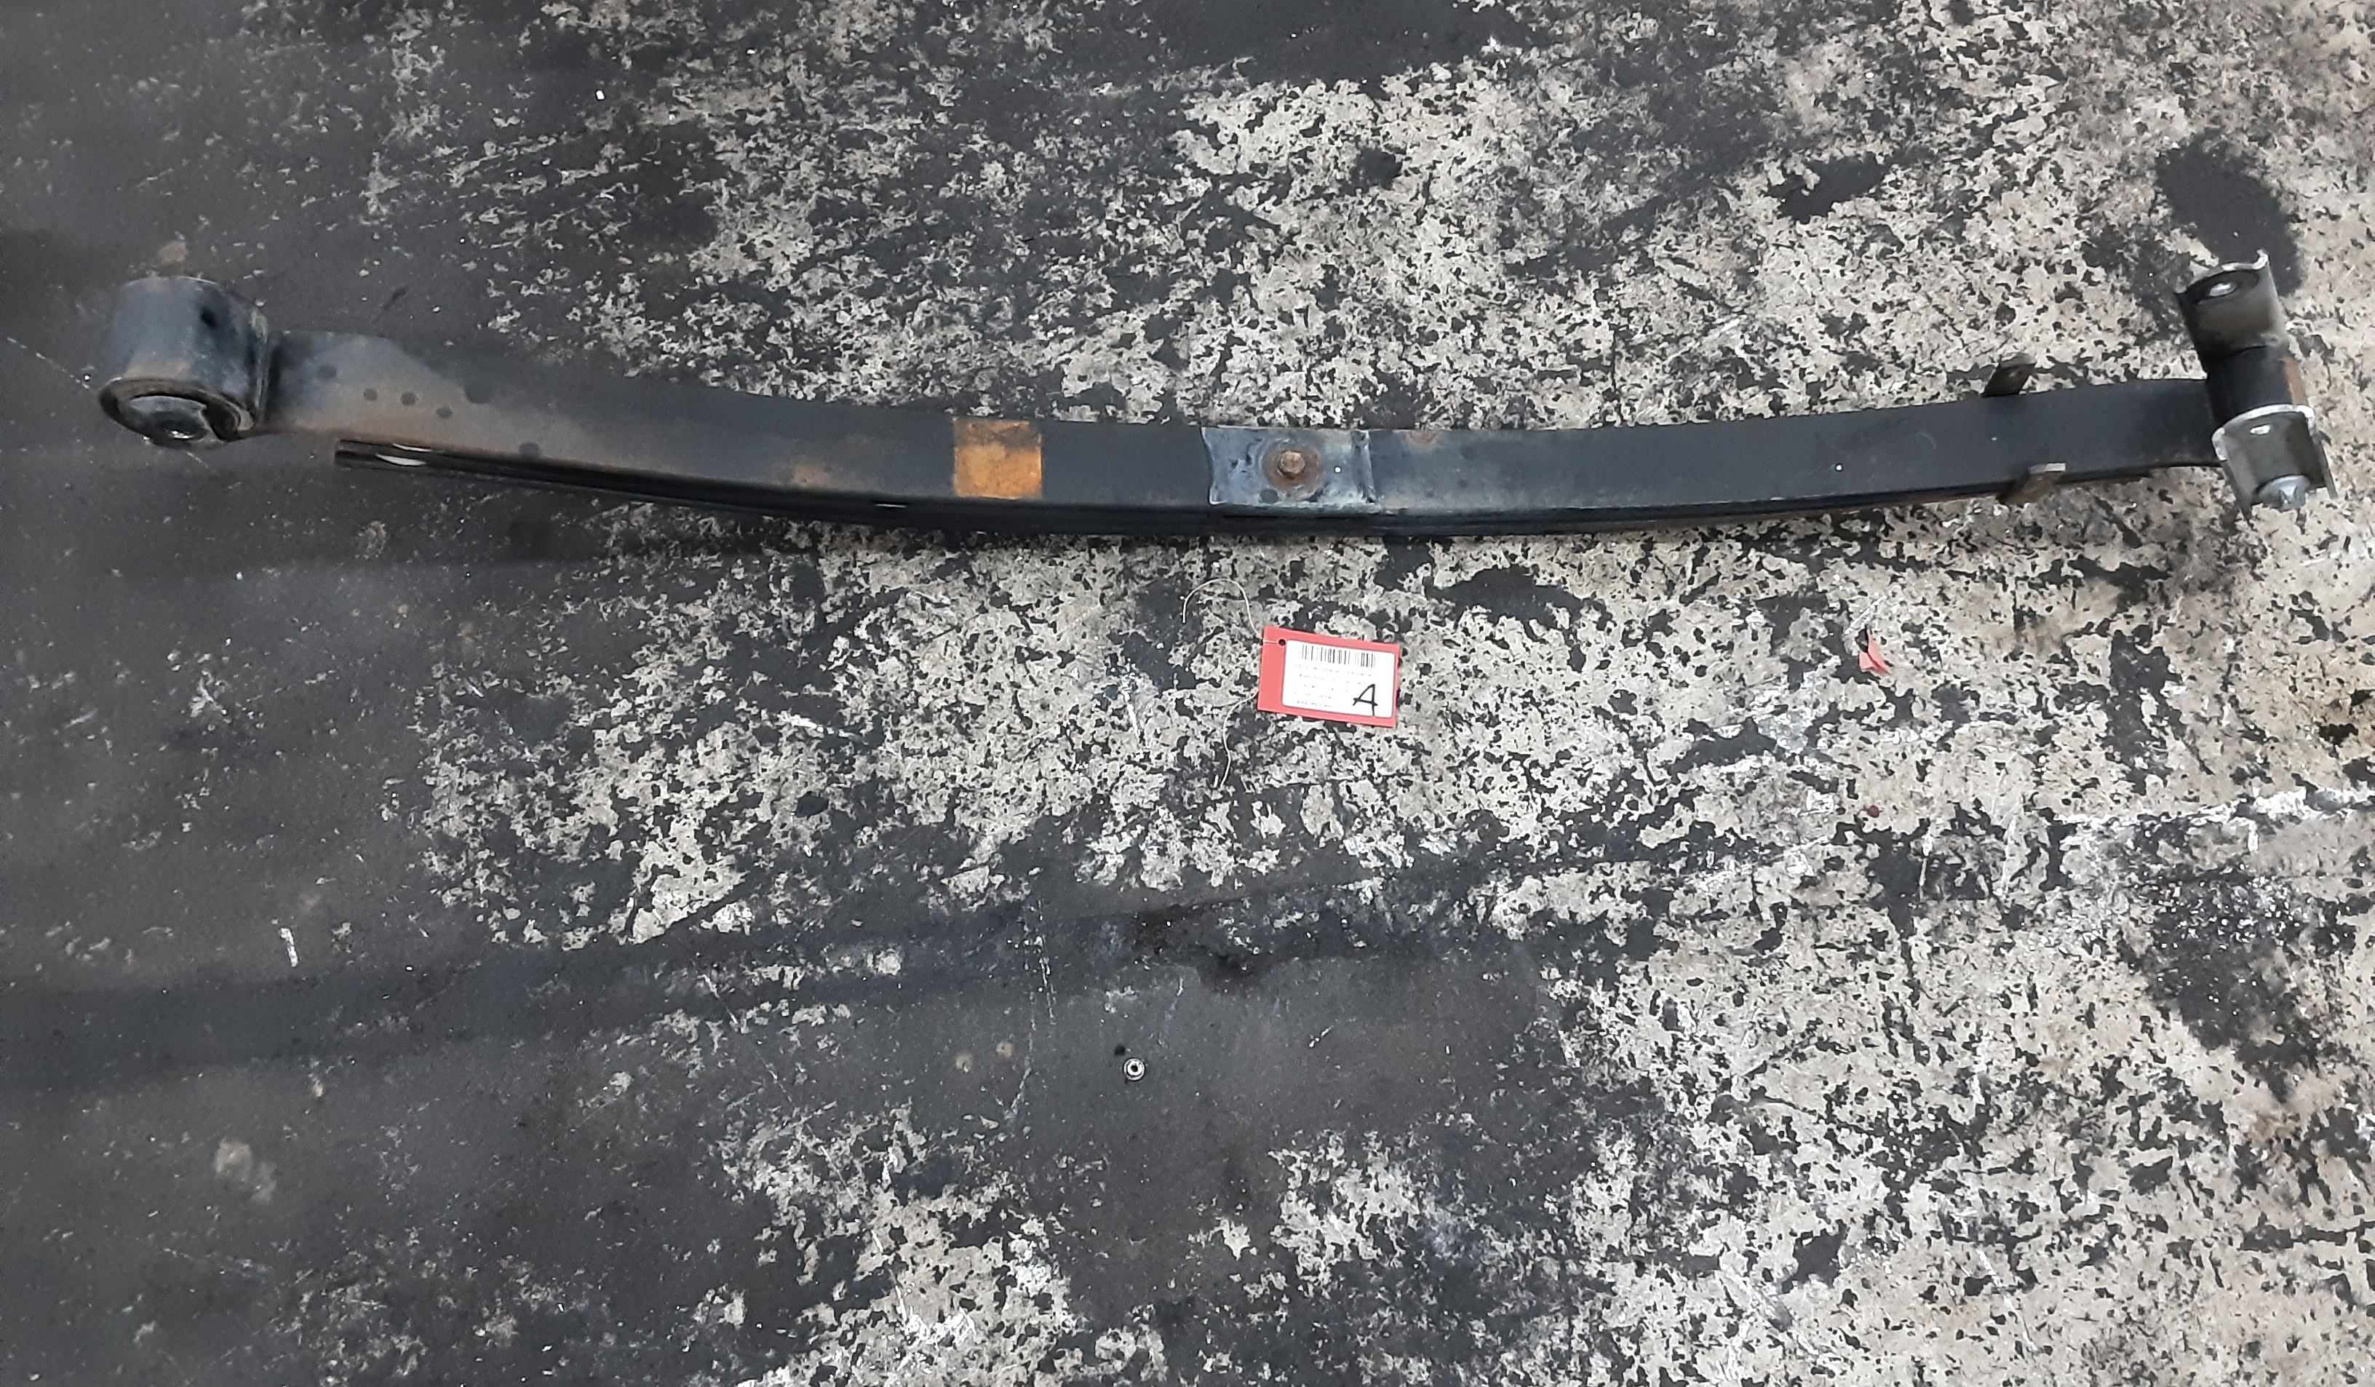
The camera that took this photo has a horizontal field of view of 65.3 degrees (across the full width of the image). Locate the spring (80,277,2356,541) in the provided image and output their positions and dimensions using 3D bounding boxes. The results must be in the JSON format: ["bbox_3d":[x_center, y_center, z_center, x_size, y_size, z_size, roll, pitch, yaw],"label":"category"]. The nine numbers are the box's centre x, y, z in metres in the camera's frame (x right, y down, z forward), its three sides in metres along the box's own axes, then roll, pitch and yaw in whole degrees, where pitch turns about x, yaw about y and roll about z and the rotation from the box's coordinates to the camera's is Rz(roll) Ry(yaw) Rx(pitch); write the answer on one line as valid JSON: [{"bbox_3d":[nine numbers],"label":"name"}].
[{"bbox_3d":[0.082,-0.164,1.113,1.317,0.186,0.111,-1,68,-8],"label":"spring"}]

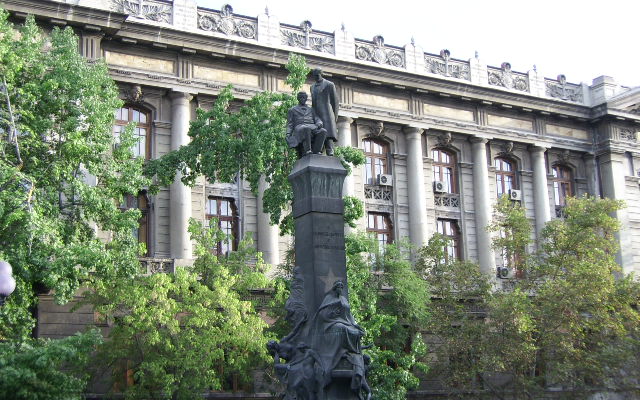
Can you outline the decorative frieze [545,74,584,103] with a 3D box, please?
[{"bbox_3d":[15.077,-6.974,62.879,3.162,1.627,0.256,6,-14,-31],"label":"decorative frieze"}]

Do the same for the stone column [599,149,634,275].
[{"bbox_3d":[18.234,1.097,62.436,1.093,8.091,0.930,6,-14,-31],"label":"stone column"}]

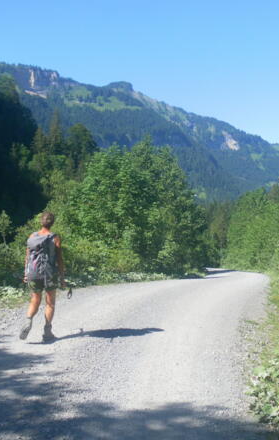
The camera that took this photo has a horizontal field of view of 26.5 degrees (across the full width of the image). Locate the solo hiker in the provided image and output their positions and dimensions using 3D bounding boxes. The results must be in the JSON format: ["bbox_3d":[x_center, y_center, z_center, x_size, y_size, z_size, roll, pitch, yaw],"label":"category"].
[{"bbox_3d":[-1.230,0.720,7.580,0.560,1.690,0.680,0,-1,7],"label":"solo hiker"}]

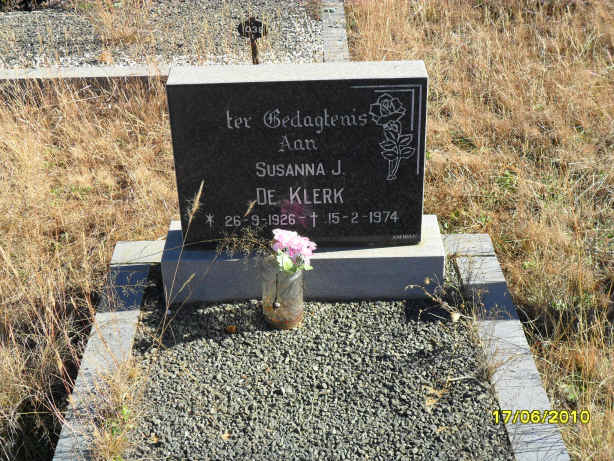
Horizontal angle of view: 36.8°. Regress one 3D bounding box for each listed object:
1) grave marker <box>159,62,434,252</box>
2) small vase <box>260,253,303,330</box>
[{"bbox_3d":[-0.018,-0.182,2.304,0.610,0.453,0.110,-1,32,0],"label":"grave marker"},{"bbox_3d":[-0.058,0.154,2.299,0.100,0.153,0.100,-1,32,0],"label":"small vase"}]

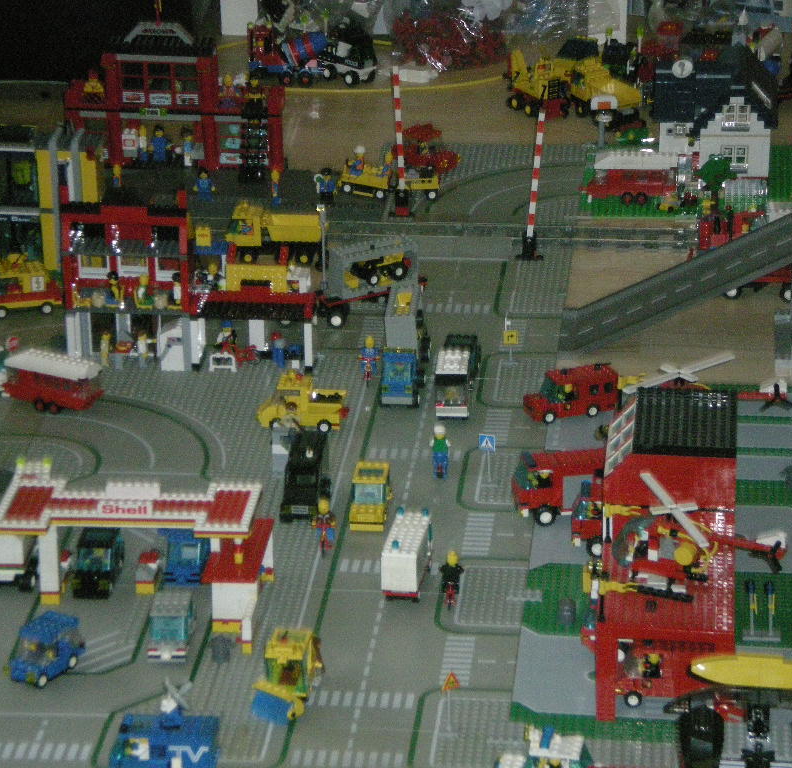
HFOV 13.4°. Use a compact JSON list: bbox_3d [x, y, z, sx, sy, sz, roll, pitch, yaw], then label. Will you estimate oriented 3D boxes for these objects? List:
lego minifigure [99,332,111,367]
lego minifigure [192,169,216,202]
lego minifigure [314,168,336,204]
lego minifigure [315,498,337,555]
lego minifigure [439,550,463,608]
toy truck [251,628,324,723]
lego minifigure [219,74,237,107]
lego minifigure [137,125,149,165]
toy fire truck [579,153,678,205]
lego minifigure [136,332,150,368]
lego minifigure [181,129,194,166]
[{"bbox_3d":[-0.308,-0.037,3.574,0.014,0.041,0.022,4,23,10],"label":"lego minifigure"},{"bbox_3d":[-0.231,-0.240,4.060,0.025,0.041,0.014,-3,23,-7],"label":"lego minifigure"},{"bbox_3d":[-0.082,-0.232,3.978,0.027,0.042,0.016,4,22,10],"label":"lego minifigure"},{"bbox_3d":[-0.064,0.130,3.083,0.023,0.046,0.038,2,22,5],"label":"lego minifigure"},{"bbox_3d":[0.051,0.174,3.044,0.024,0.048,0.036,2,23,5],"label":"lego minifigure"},{"bbox_3d":[-0.090,0.243,2.821,0.048,0.050,0.079,5,23,13],"label":"toy truck"},{"bbox_3d":[-0.205,-0.359,4.128,0.025,0.041,0.014,0,22,1],"label":"lego minifigure"},{"bbox_3d":[-0.312,-0.296,4.163,0.014,0.042,0.025,1,22,5],"label":"lego minifigure"},{"bbox_3d":[0.276,-0.245,3.987,0.112,0.054,0.046,0,22,0],"label":"toy fire truck"},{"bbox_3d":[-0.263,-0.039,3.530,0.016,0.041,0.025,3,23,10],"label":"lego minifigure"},{"bbox_3d":[-0.253,-0.287,4.115,0.016,0.041,0.021,18,28,37],"label":"lego minifigure"}]

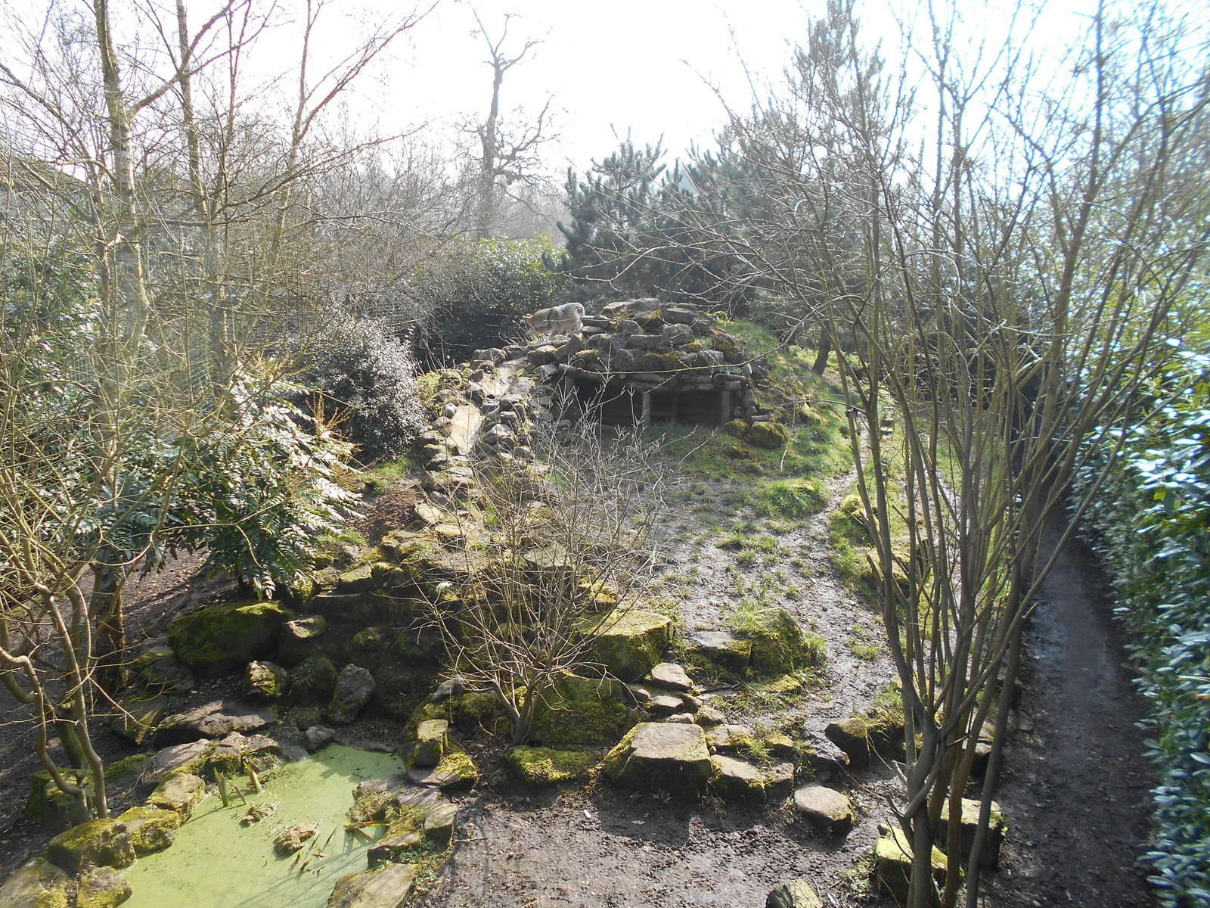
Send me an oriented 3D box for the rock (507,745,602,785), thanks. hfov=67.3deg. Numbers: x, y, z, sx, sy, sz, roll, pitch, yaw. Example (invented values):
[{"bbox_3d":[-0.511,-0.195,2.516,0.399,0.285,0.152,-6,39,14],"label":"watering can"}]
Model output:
[{"bbox_3d":[-0.416,2.432,7.116,0.736,0.188,0.368,0,13,0],"label":"rock"}]

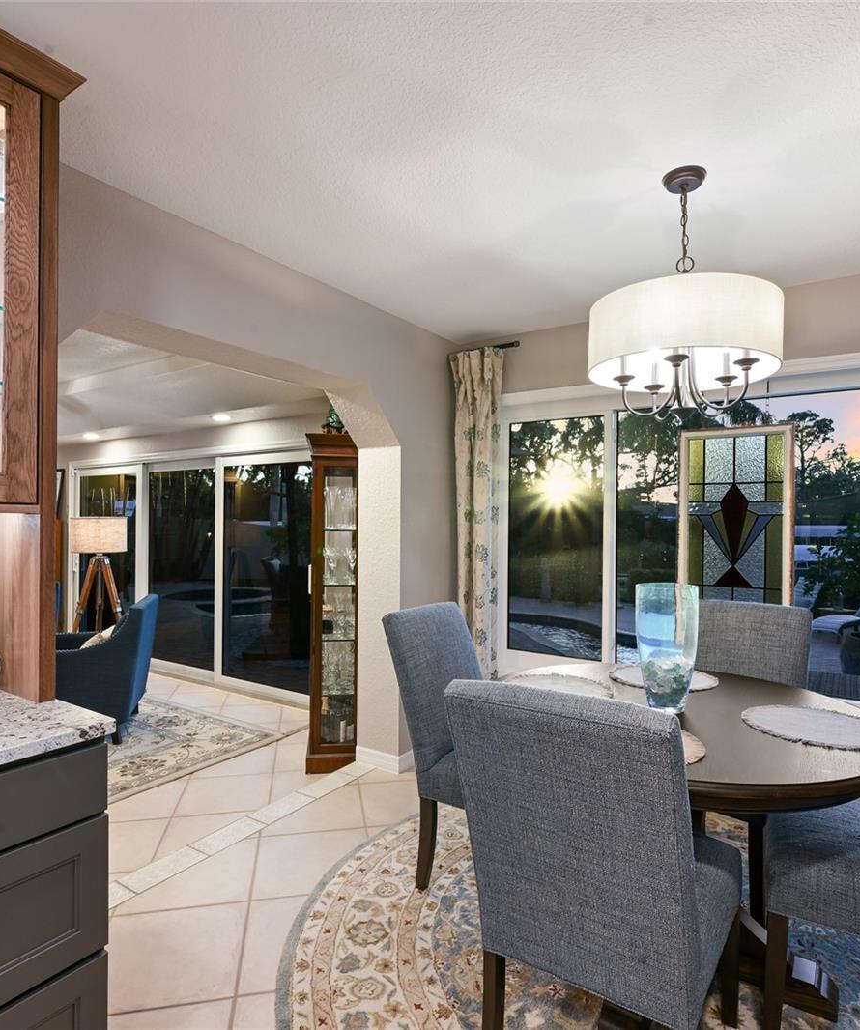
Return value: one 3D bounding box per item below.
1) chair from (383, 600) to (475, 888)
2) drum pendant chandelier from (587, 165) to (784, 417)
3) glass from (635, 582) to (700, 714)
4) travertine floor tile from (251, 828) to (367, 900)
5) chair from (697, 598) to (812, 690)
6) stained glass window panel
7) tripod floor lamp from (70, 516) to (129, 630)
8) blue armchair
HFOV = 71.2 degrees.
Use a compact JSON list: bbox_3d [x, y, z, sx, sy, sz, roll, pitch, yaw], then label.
[{"bbox_3d":[0.259,0.879,2.303,0.710,1.000,0.475,0,0,28],"label":"chair"},{"bbox_3d":[0.789,-0.676,1.863,0.553,0.741,0.553,0,0,35],"label":"drum pendant chandelier"},{"bbox_3d":[0.774,0.428,1.953,0.195,0.395,0.195,0,0,35],"label":"glass"},{"bbox_3d":[-0.460,1.383,2.400,0.437,0.010,0.437,1,0,-11],"label":"travertine floor tile"},{"bbox_3d":[1.211,0.887,2.363,0.475,1.000,0.710,0,0,35],"label":"chair"},{"bbox_3d":[1.417,0.114,2.812,0.484,1.031,0.035,0,0,35],"label":"stained glass window panel"},{"bbox_3d":[-2.626,0.692,4.747,0.640,1.360,0.600,1,0,-29],"label":"tripod floor lamp"},{"bbox_3d":[-2.185,0.961,3.803,0.780,0.820,0.700,1,0,-16],"label":"blue armchair"}]

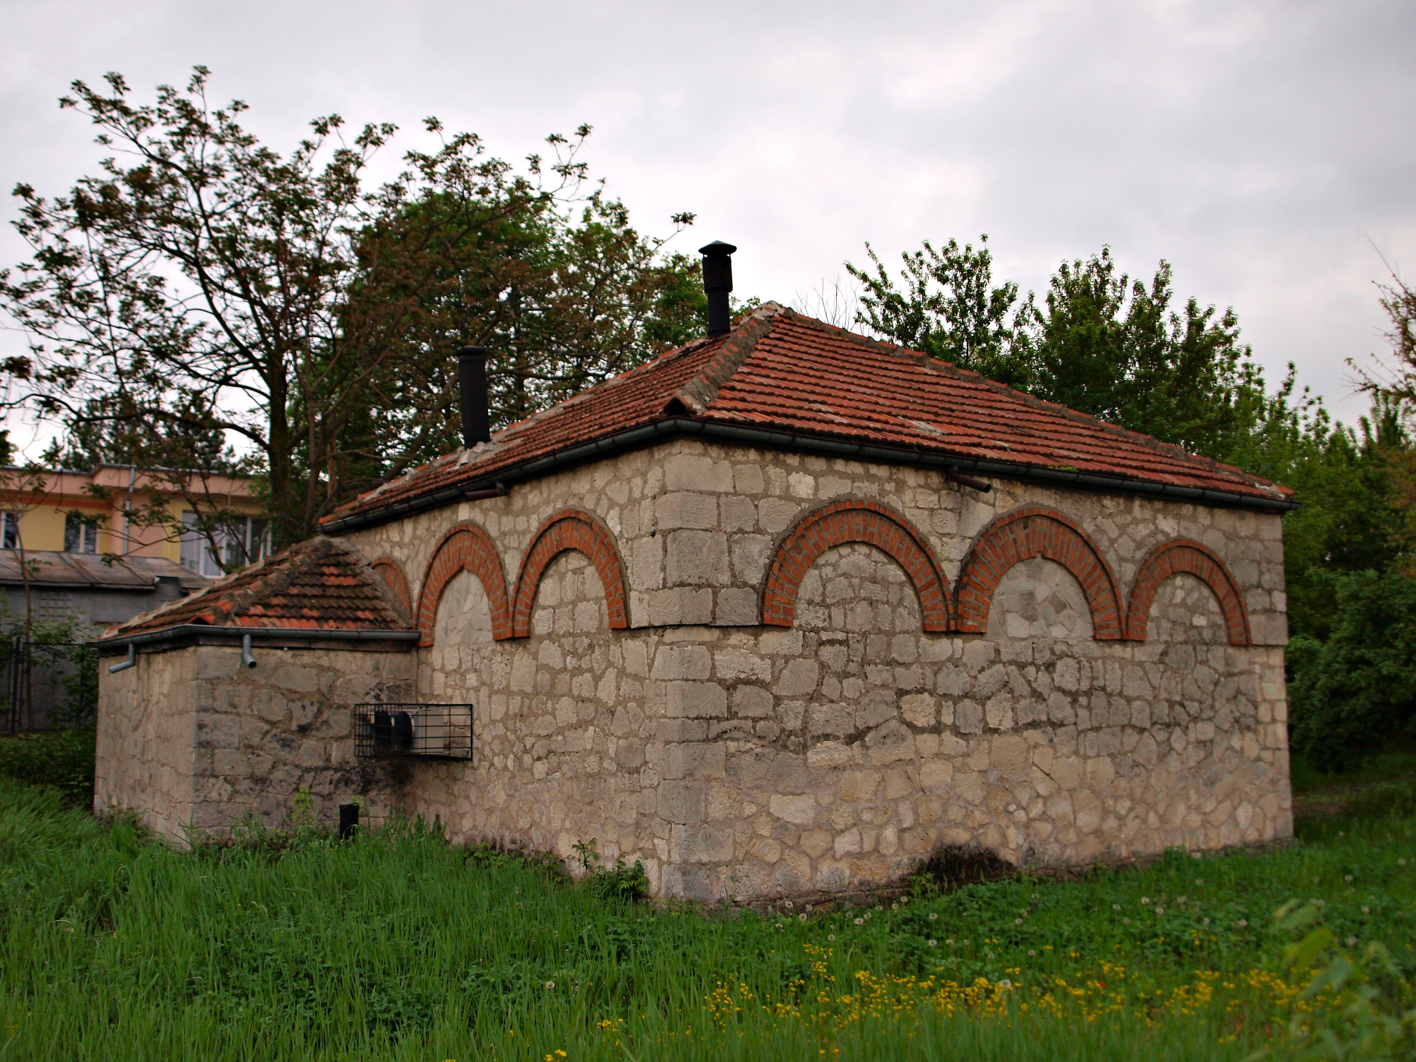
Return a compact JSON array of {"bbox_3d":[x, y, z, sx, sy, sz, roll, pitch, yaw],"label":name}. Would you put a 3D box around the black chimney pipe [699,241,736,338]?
[{"bbox_3d":[0.138,-3.058,15.484,0.475,1.255,0.475,-1,-8,0],"label":"black chimney pipe"}]

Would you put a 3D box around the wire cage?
[{"bbox_3d":[-3.080,2.087,12.756,0.742,0.548,1.284,6,-10,-36],"label":"wire cage"}]

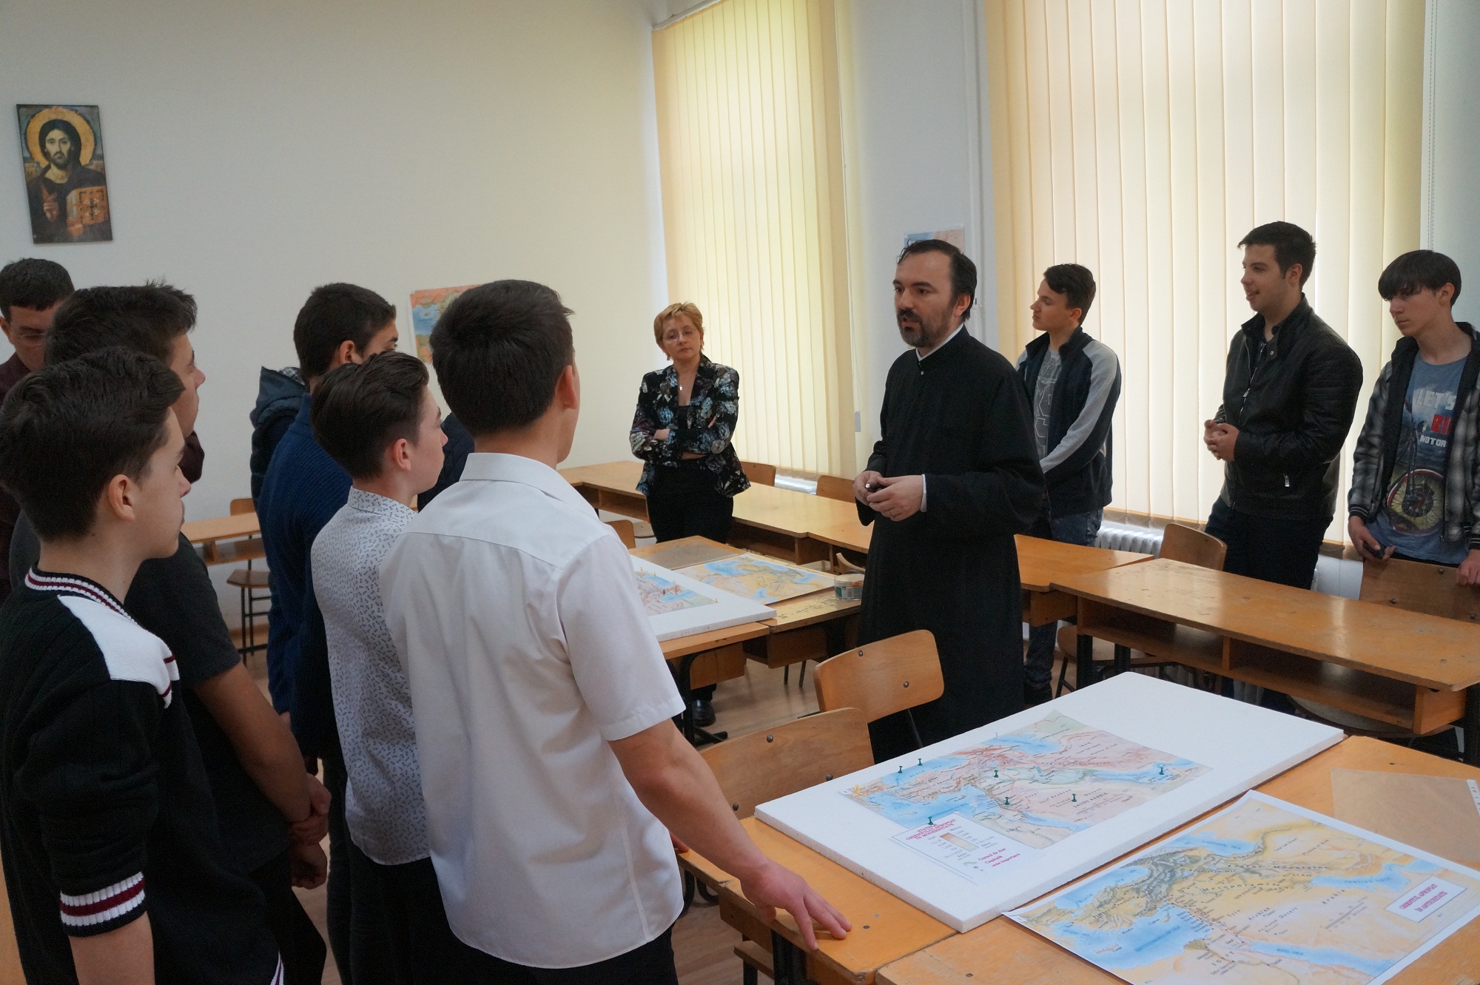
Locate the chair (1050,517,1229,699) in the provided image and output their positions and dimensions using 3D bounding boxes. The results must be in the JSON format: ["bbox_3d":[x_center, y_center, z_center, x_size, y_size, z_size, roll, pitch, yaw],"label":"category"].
[{"bbox_3d":[1.342,0.540,3.727,0.460,0.785,0.410,-5,10,-11],"label":"chair"}]

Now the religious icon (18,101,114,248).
[{"bbox_3d":[-3.540,-1.673,5.828,0.363,0.698,0.025,-8,9,-29],"label":"religious icon"}]

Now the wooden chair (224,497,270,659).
[{"bbox_3d":[-2.603,0.467,6.075,0.400,0.820,0.480,-8,9,-29],"label":"wooden chair"}]

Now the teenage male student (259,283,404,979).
[{"bbox_3d":[-0.831,0.385,2.512,0.340,1.693,0.480,-8,9,-29],"label":"teenage male student"}]

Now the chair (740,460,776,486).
[{"bbox_3d":[-0.048,0.252,6.017,0.460,0.785,0.420,-9,11,-32],"label":"chair"}]

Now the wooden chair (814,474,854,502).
[{"bbox_3d":[0.346,0.340,5.654,0.480,0.800,0.400,-8,9,-31],"label":"wooden chair"}]

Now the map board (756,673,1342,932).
[{"bbox_3d":[0.577,0.500,1.966,1.000,0.022,0.500,-10,11,-33],"label":"map board"}]

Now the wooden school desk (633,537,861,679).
[{"bbox_3d":[-0.013,0.643,3.741,0.510,0.750,1.240,-9,11,-32],"label":"wooden school desk"}]

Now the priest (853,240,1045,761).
[{"bbox_3d":[0.539,0.231,2.864,0.540,1.726,0.400,3,10,41],"label":"priest"}]

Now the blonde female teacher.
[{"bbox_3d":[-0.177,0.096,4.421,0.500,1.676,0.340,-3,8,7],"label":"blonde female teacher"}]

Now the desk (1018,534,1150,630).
[{"bbox_3d":[0.822,0.550,3.988,0.500,0.750,1.220,-9,11,-31],"label":"desk"}]

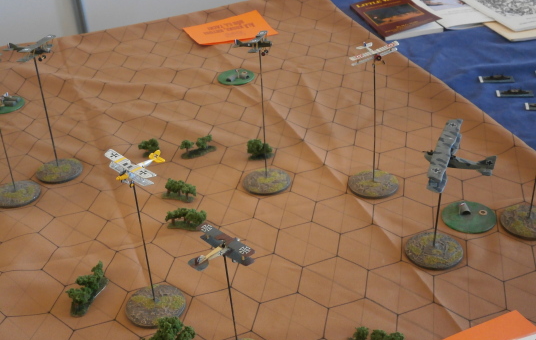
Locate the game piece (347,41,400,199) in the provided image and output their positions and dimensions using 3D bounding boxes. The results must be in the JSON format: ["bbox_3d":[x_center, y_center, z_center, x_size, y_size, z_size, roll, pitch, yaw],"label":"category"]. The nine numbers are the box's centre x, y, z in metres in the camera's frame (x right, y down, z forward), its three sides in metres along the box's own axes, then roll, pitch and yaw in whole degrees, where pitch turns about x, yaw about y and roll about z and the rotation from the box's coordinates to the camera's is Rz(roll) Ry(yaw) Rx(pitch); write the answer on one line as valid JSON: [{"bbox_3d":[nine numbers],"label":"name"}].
[{"bbox_3d":[0.132,-0.061,0.895,0.067,0.189,0.065,-15,34,-17],"label":"game piece"}]

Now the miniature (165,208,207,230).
[{"bbox_3d":[-0.101,0.058,0.888,0.048,0.024,0.020,2,33,10],"label":"miniature"}]

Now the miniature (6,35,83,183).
[{"bbox_3d":[-0.300,-0.079,0.971,0.070,0.193,0.080,7,34,18],"label":"miniature"}]

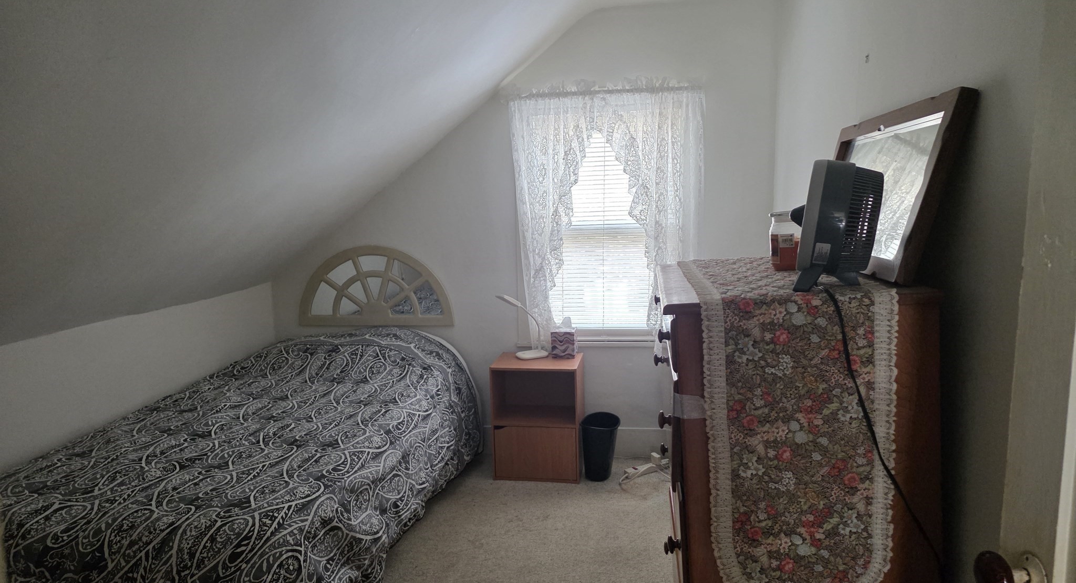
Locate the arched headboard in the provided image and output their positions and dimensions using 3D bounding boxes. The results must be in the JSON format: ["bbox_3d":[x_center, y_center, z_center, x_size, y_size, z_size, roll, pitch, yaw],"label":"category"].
[{"bbox_3d":[-0.853,-0.031,3.704,0.839,0.417,0.025,-1,7,8],"label":"arched headboard"}]

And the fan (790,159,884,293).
[{"bbox_3d":[0.604,-0.138,1.441,0.178,0.256,0.230,1,8,23],"label":"fan"}]

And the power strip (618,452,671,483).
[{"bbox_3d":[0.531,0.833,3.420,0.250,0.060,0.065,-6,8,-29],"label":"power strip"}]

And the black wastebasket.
[{"bbox_3d":[0.305,0.740,3.400,0.187,0.262,0.250,-1,7,8],"label":"black wastebasket"}]

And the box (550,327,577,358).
[{"bbox_3d":[0.128,0.255,3.494,0.113,0.130,0.113,-1,7,8],"label":"box"}]

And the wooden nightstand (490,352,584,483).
[{"bbox_3d":[0.010,0.600,3.468,0.405,0.541,0.342,0,7,10],"label":"wooden nightstand"}]

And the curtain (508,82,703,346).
[{"bbox_3d":[0.325,-0.335,3.447,0.922,1.314,0.100,-1,7,8],"label":"curtain"}]

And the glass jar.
[{"bbox_3d":[0.632,-0.126,1.792,0.107,0.145,0.107,-1,7,8],"label":"glass jar"}]

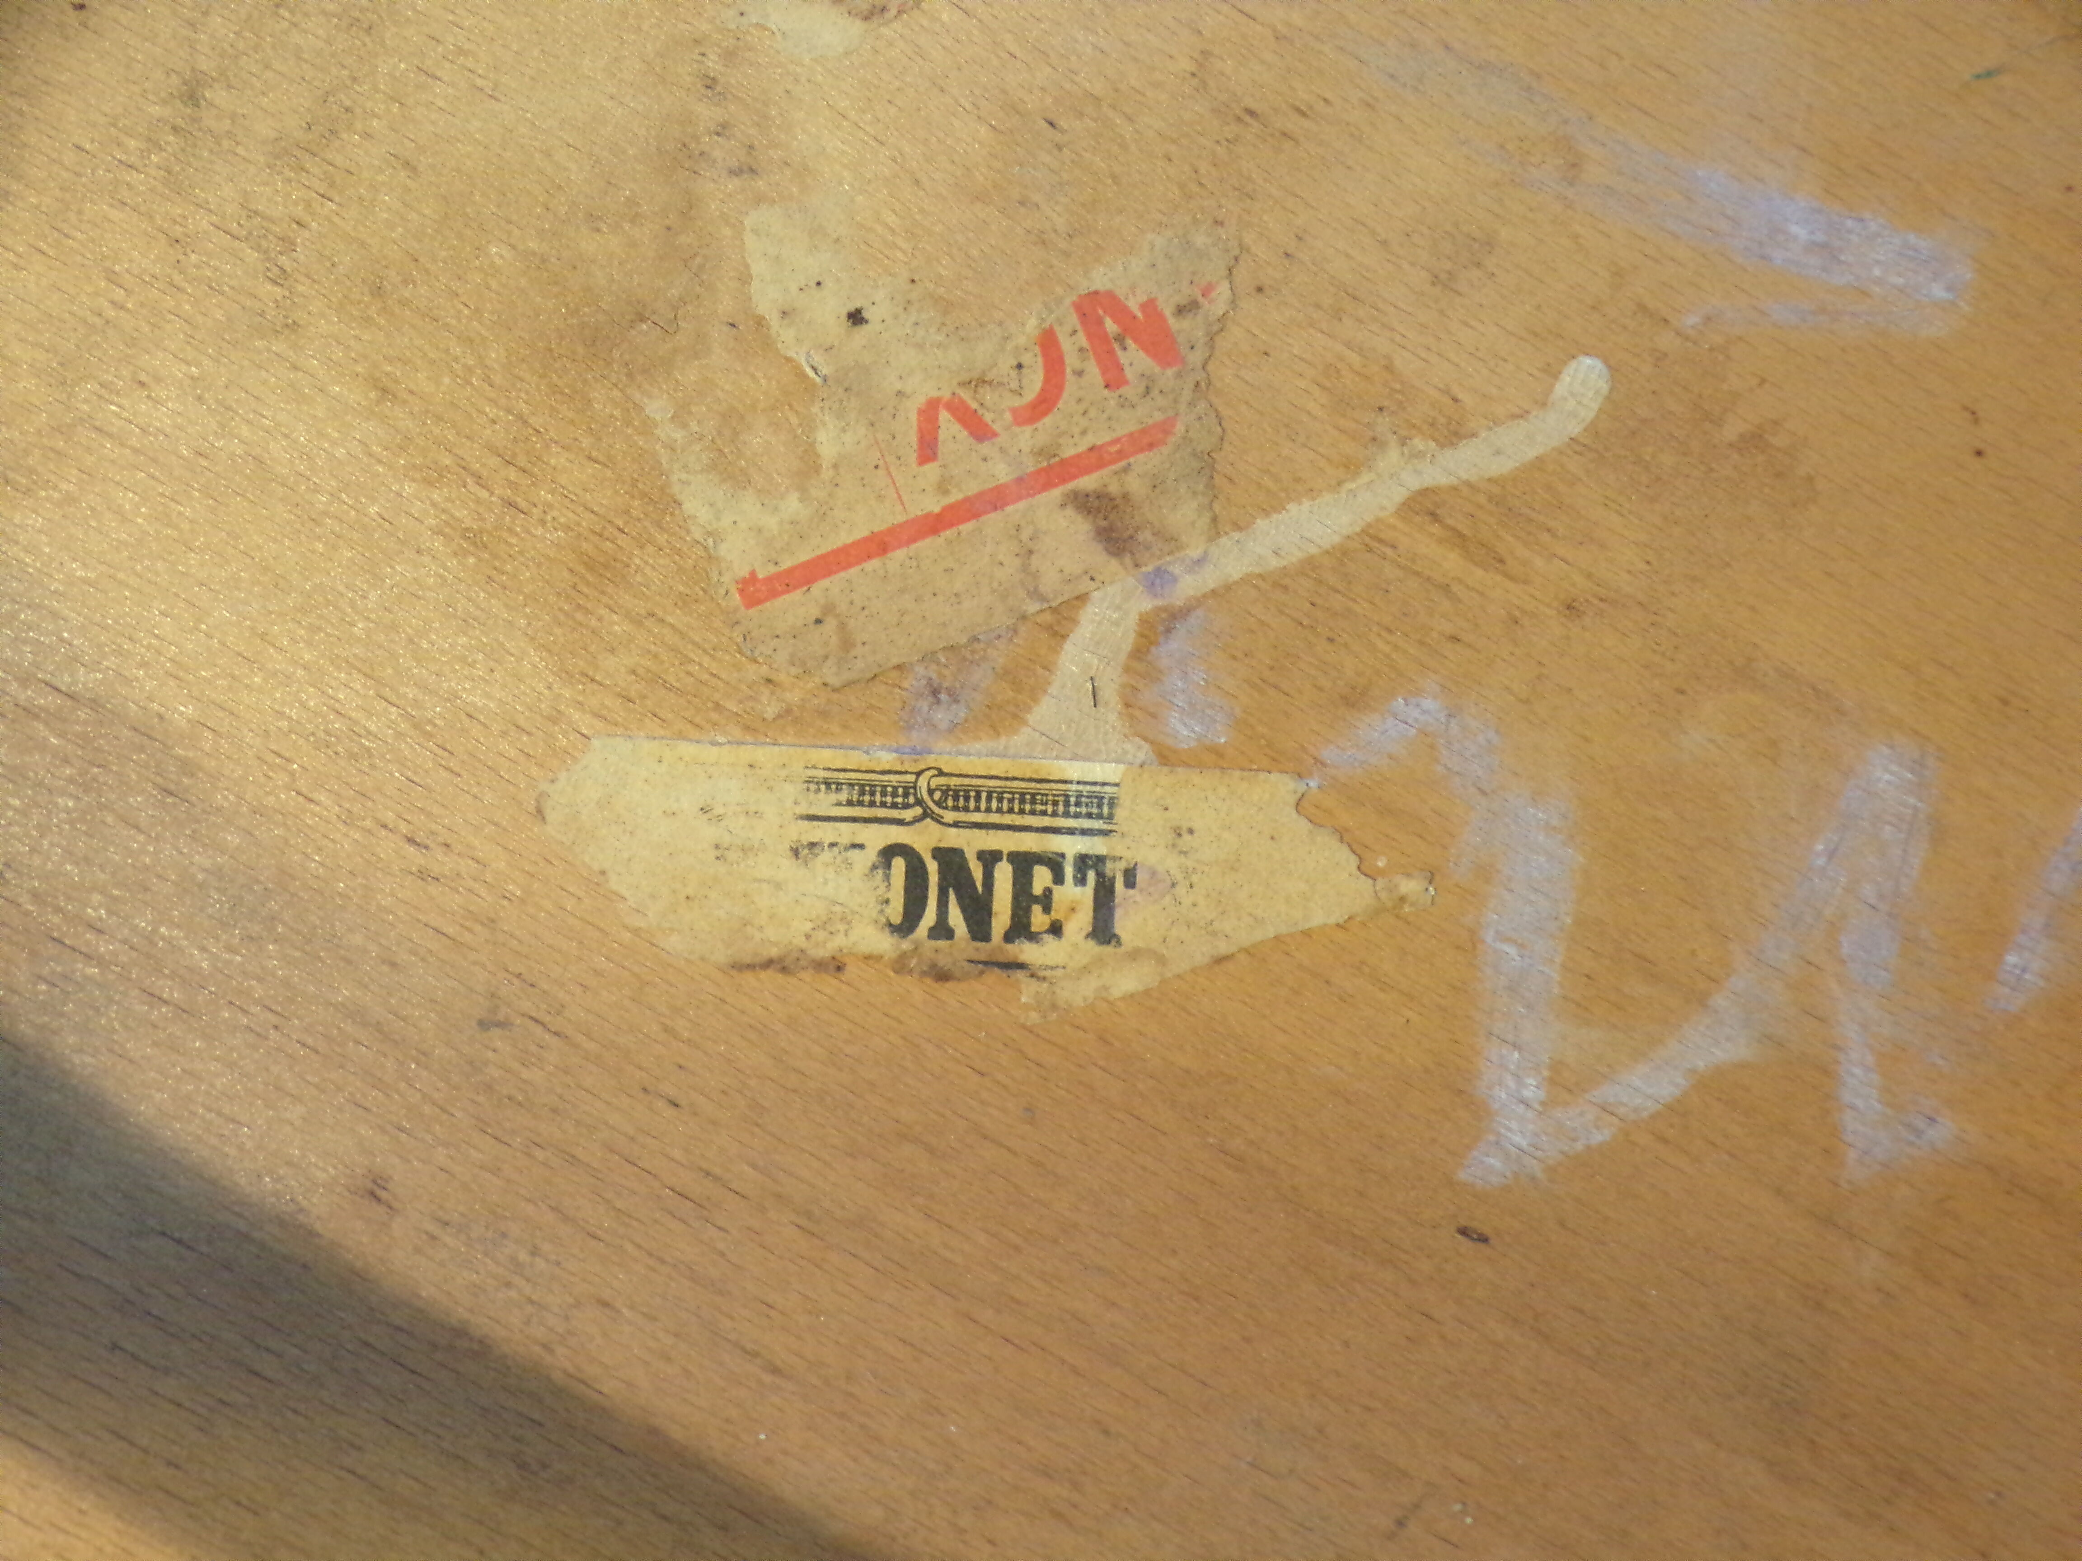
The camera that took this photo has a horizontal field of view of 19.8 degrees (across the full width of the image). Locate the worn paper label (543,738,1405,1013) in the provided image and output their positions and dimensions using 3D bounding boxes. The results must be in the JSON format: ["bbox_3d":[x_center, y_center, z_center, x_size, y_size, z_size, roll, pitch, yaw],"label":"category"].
[{"bbox_3d":[-0.005,0.008,0.430,0.062,0.001,0.019,3,90,0],"label":"worn paper label"}]

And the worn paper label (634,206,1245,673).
[{"bbox_3d":[-0.006,-0.028,0.430,0.043,0.001,0.035,-22,90,0],"label":"worn paper label"}]

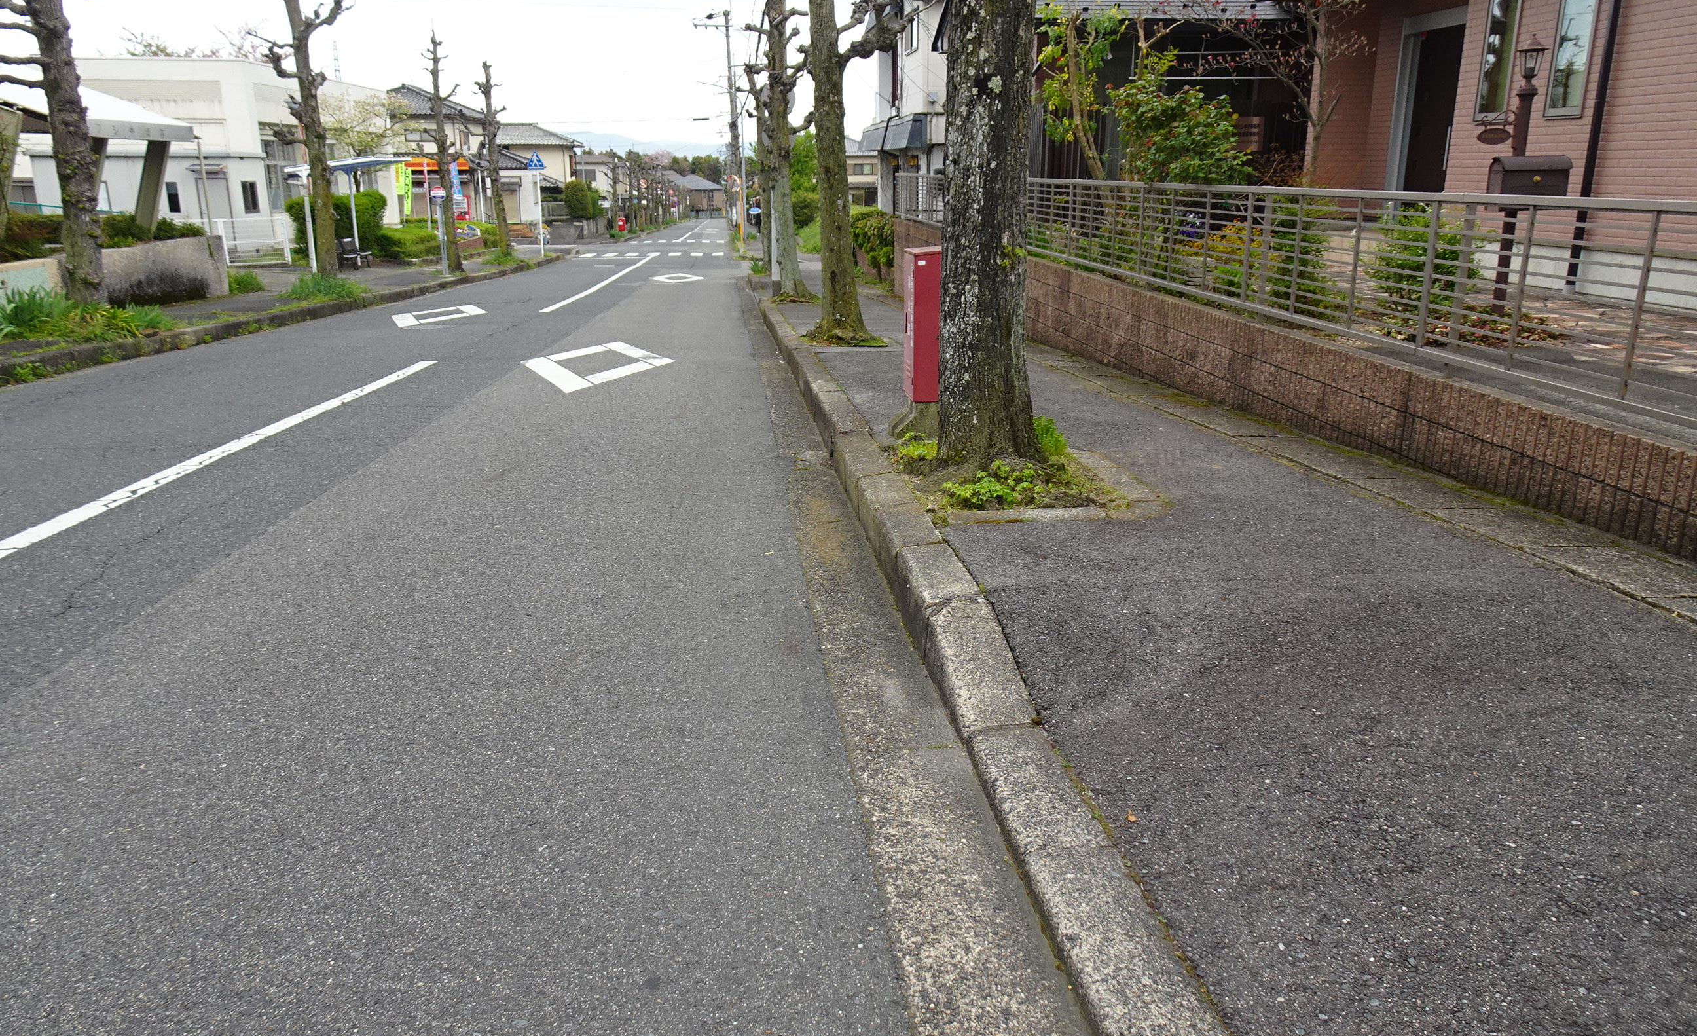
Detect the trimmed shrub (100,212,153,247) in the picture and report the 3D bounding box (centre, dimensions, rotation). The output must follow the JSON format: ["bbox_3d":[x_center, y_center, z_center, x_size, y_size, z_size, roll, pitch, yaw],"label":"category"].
[{"bbox_3d":[-12.209,-4.877,19.900,0.700,0.600,0.850,-2,16,-6],"label":"trimmed shrub"}]

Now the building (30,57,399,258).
[{"bbox_3d":[-22.300,-12.636,41.222,7.400,5.519,17.234,-2,16,-6],"label":"building"}]

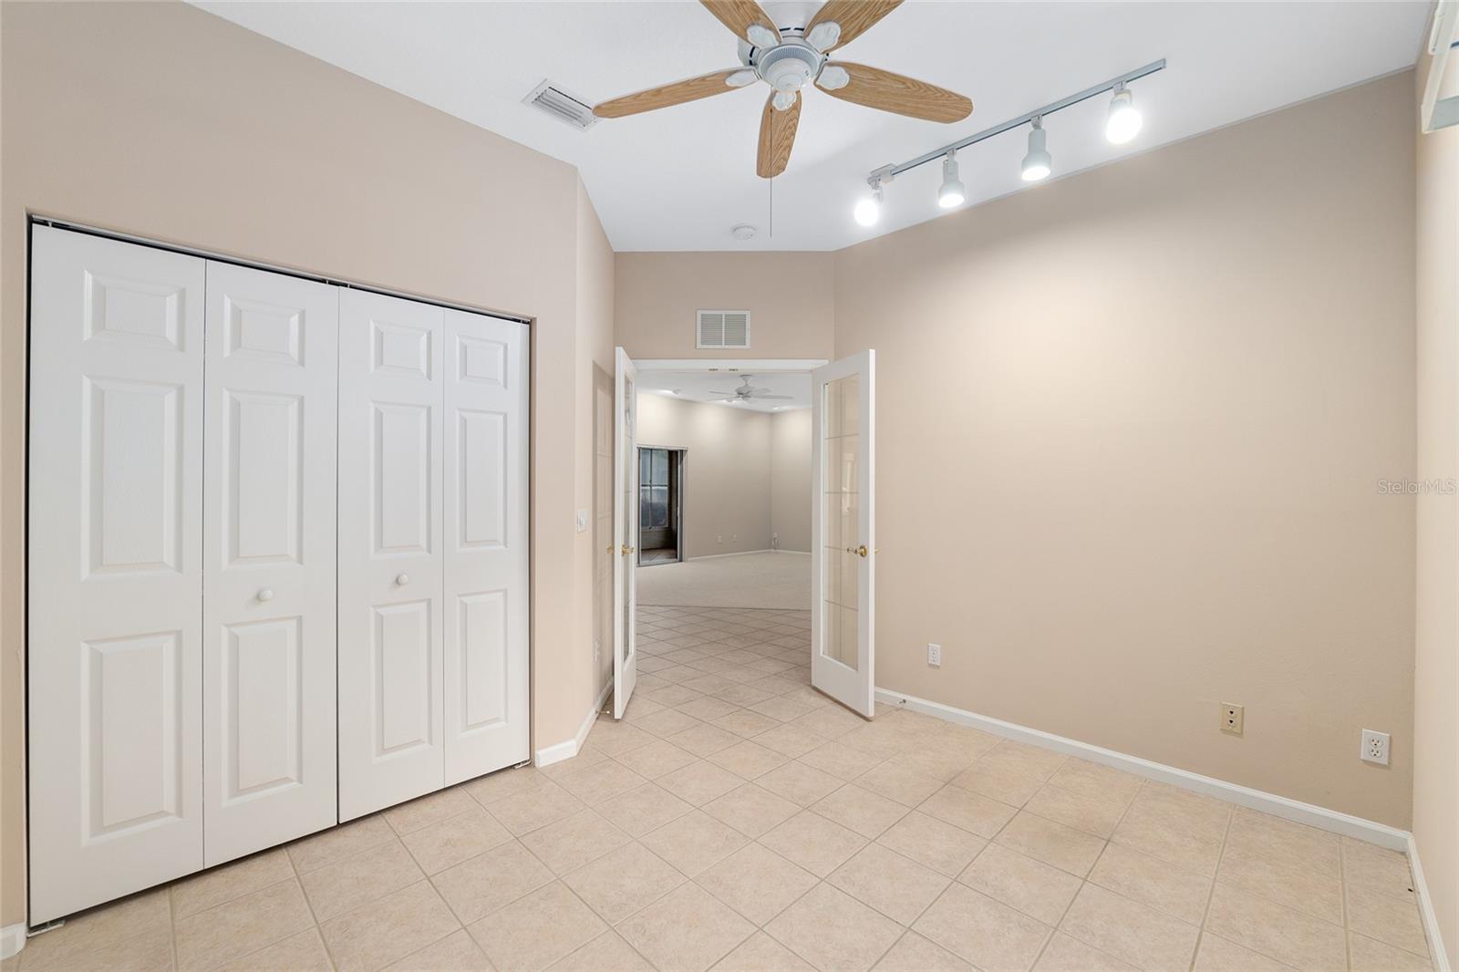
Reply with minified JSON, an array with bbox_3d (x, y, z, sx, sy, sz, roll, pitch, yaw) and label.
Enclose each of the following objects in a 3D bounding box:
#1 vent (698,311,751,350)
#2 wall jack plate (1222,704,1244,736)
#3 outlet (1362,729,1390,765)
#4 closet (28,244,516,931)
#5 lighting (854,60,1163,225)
[{"bbox_3d":[-0.035,-1.021,3.715,0.355,0.253,0.020,0,0,0],"label":"vent"},{"bbox_3d":[2.073,0.958,2.340,0.070,0.115,0.012,0,0,44],"label":"wall jack plate"},{"bbox_3d":[2.398,0.970,2.105,0.069,0.114,0.012,0,0,43],"label":"outlet"},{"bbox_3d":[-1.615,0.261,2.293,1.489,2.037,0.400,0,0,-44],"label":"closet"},{"bbox_3d":[1.112,-1.402,2.407,1.177,0.260,0.200,0,0,41],"label":"lighting"}]

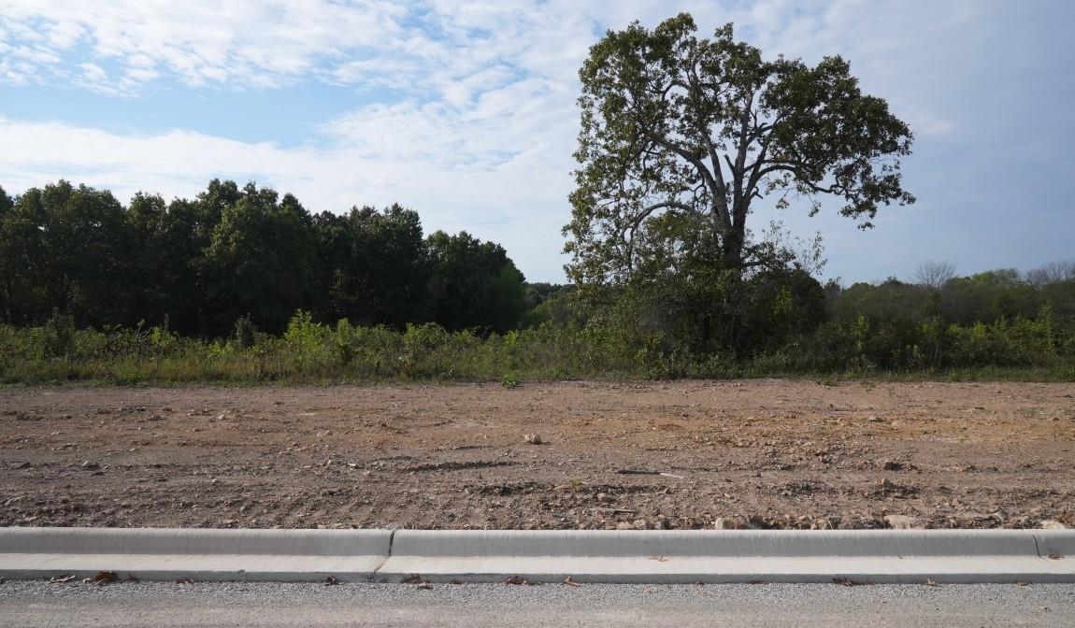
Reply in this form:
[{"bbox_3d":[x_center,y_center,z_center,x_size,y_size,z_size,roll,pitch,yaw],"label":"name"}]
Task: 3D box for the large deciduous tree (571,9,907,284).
[{"bbox_3d":[6.633,-4.300,23.500,11.400,11.200,10.000,0,0,0],"label":"large deciduous tree"}]

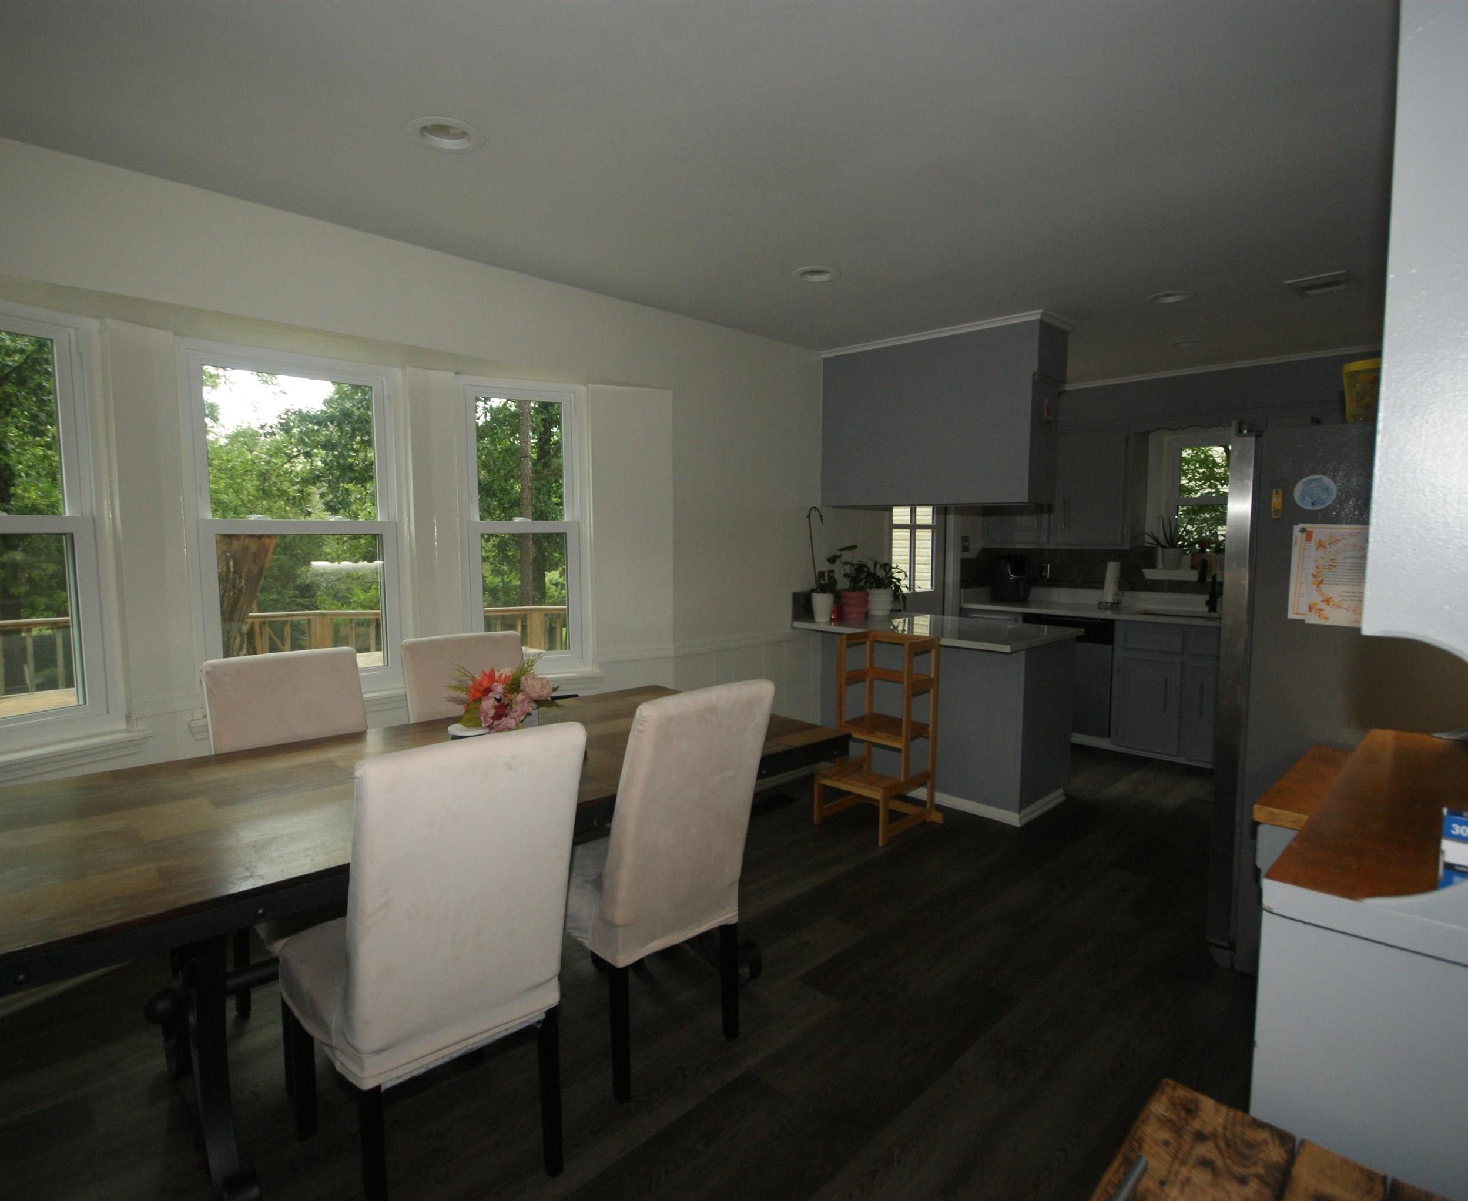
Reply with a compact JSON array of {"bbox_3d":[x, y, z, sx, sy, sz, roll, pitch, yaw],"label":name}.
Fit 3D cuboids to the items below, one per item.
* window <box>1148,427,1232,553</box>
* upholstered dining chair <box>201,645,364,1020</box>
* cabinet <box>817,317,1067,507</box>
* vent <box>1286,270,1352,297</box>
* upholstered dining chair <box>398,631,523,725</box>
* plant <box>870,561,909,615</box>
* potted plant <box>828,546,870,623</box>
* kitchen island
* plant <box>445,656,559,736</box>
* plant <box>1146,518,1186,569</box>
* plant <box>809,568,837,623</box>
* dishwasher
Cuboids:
[{"bbox_3d":[3.142,-0.655,4.878,0.100,0.920,0.850,-5,7,-44],"label":"window"},{"bbox_3d":[-1.208,0.727,2.230,0.670,1.050,0.460,6,8,44],"label":"upholstered dining chair"},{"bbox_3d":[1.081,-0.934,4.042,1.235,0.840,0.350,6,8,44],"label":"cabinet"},{"bbox_3d":[2.344,-1.258,3.007,0.200,0.030,0.290,6,8,44],"label":"vent"},{"bbox_3d":[-0.799,0.672,2.668,0.460,1.040,0.640,-5,7,-41],"label":"upholstered dining chair"},{"bbox_3d":[0.945,-0.072,4.630,0.230,0.330,0.220,1,6,12],"label":"plant"},{"bbox_3d":[0.695,-0.107,4.546,0.250,0.460,0.270,0,5,0],"label":"potted plant"},{"bbox_3d":[1.102,0.597,4.161,0.860,0.912,1.280,-5,7,-44],"label":"kitchen island"},{"bbox_3d":[-0.721,0.318,2.337,0.330,0.285,0.270,-2,6,-17],"label":"plant"},{"bbox_3d":[2.888,-0.380,5.006,0.250,0.355,0.270,-5,7,-44],"label":"plant"},{"bbox_3d":[0.512,-0.028,4.290,0.150,0.310,0.150,1,6,7],"label":"plant"},{"bbox_3d":[2.445,0.495,5.293,0.600,0.800,0.600,6,8,44],"label":"dishwasher"}]

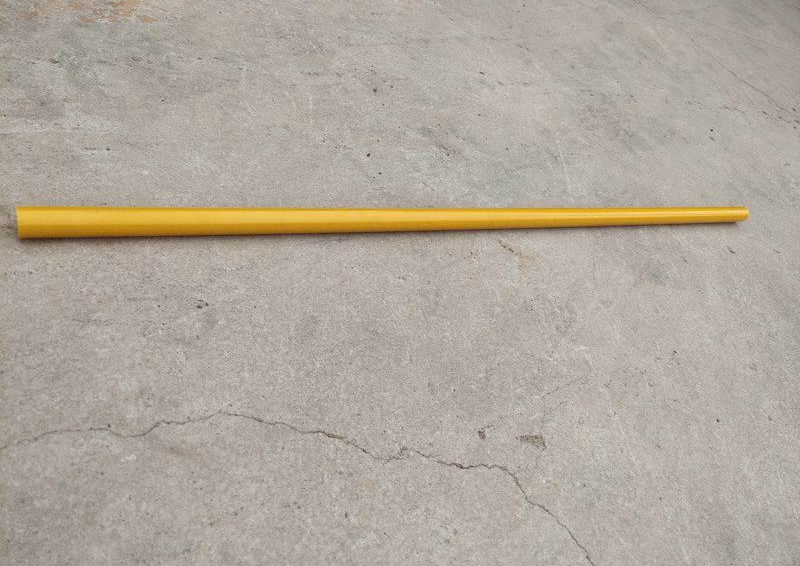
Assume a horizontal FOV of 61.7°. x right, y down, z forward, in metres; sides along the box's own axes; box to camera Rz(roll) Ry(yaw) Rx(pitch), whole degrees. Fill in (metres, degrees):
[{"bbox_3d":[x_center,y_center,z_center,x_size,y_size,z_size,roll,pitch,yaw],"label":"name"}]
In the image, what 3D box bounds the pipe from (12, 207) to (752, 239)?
[{"bbox_3d":[0.141,-0.087,0.888,1.130,0.027,0.027,-4,57,-33],"label":"pipe"}]

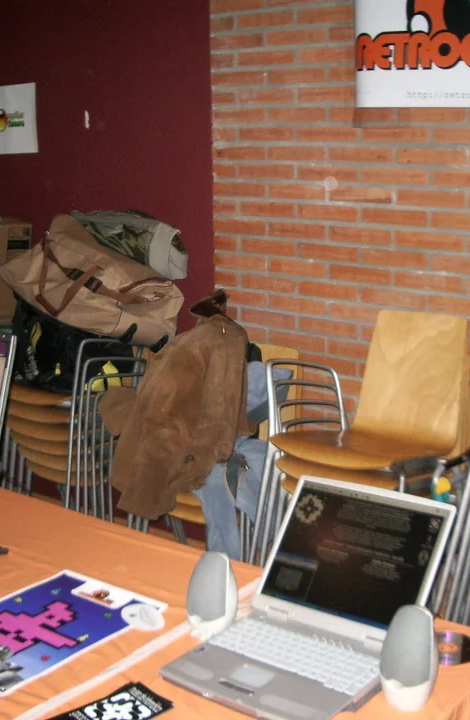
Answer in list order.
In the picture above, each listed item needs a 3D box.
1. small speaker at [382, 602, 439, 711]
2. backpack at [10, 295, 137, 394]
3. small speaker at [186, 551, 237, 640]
[{"bbox_3d":[0.278,0.476,1.555,0.093,0.180,0.090,8,17,33],"label":"small speaker"},{"bbox_3d":[-0.571,-0.059,3.450,0.360,0.310,0.240,10,18,38],"label":"backpack"},{"bbox_3d":[-0.043,0.432,1.790,0.093,0.177,0.090,8,17,33],"label":"small speaker"}]

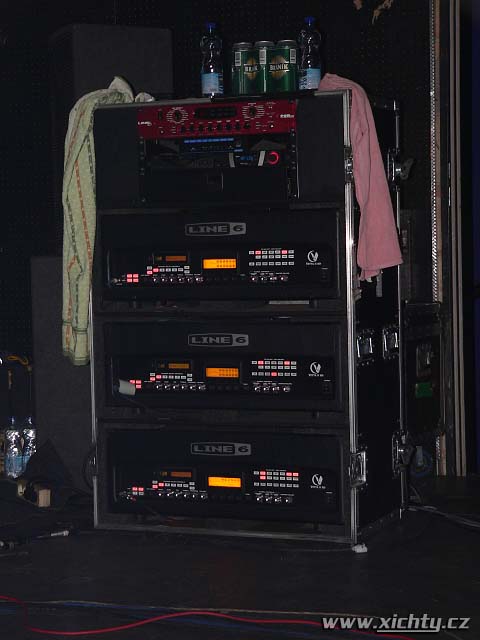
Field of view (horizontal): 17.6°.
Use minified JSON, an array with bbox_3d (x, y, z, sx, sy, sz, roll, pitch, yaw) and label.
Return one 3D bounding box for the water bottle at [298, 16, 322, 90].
[{"bbox_3d":[0.196,-0.731,4.350,0.065,0.225,0.065,-1,2,0],"label":"water bottle"}]

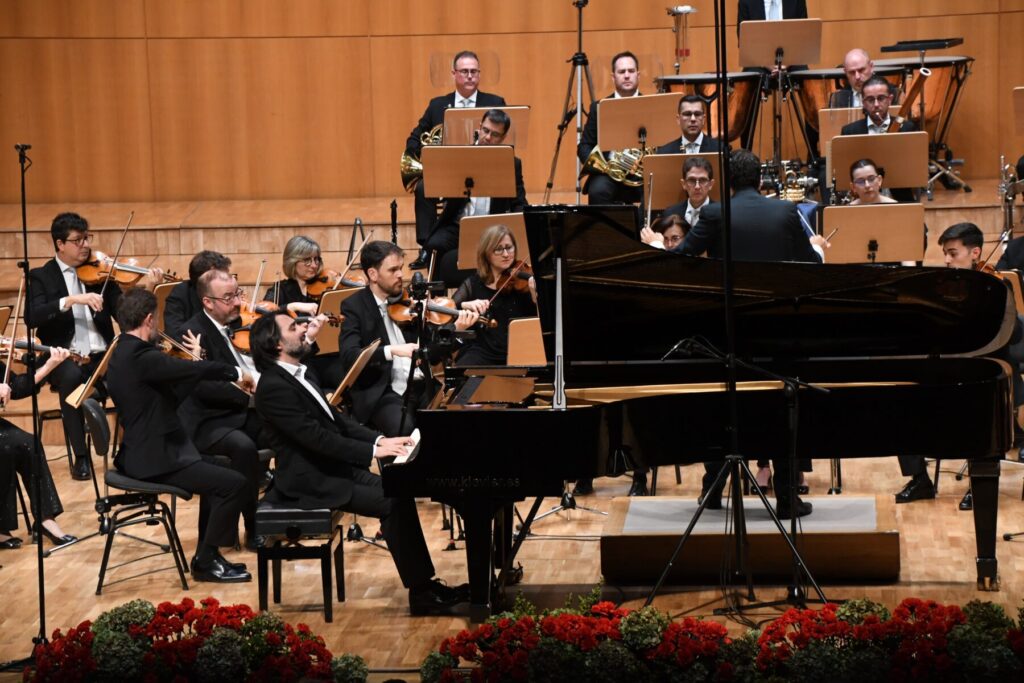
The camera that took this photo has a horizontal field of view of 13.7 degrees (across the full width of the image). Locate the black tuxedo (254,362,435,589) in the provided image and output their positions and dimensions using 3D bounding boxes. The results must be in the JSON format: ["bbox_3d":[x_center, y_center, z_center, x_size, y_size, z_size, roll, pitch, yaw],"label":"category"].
[{"bbox_3d":[-0.750,0.595,19.100,0.800,0.990,0.550,-1,7,4],"label":"black tuxedo"}]

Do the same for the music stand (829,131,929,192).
[{"bbox_3d":[2.079,-0.629,24.300,0.540,1.120,0.480,-1,8,4],"label":"music stand"}]

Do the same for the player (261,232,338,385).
[{"bbox_3d":[-1.119,0.099,22.900,0.620,1.310,0.780,-8,9,-41],"label":"player"}]

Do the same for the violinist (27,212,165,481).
[{"bbox_3d":[-2.291,0.031,23.300,0.700,1.420,0.800,-7,9,-36],"label":"violinist"}]

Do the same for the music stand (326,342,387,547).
[{"bbox_3d":[-0.762,0.475,21.050,0.540,1.000,0.540,-1,7,7],"label":"music stand"}]

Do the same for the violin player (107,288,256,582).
[{"bbox_3d":[-1.511,0.419,19.480,0.680,1.330,0.550,-4,8,-14],"label":"violin player"}]

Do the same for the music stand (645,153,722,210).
[{"bbox_3d":[1.018,-0.546,24.600,0.550,1.080,0.520,-2,7,-5],"label":"music stand"}]

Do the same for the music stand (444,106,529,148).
[{"bbox_3d":[-0.152,-0.882,26.600,0.530,1.130,0.480,-2,8,0],"label":"music stand"}]

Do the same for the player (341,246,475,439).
[{"bbox_3d":[-0.514,0.196,20.750,0.720,1.350,0.580,3,9,32],"label":"player"}]

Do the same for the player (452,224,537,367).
[{"bbox_3d":[-0.090,0.081,21.500,0.550,1.300,0.720,-6,9,-25],"label":"player"}]

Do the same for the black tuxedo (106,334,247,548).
[{"bbox_3d":[-1.571,0.465,20.100,0.720,1.000,0.580,-4,7,-21],"label":"black tuxedo"}]

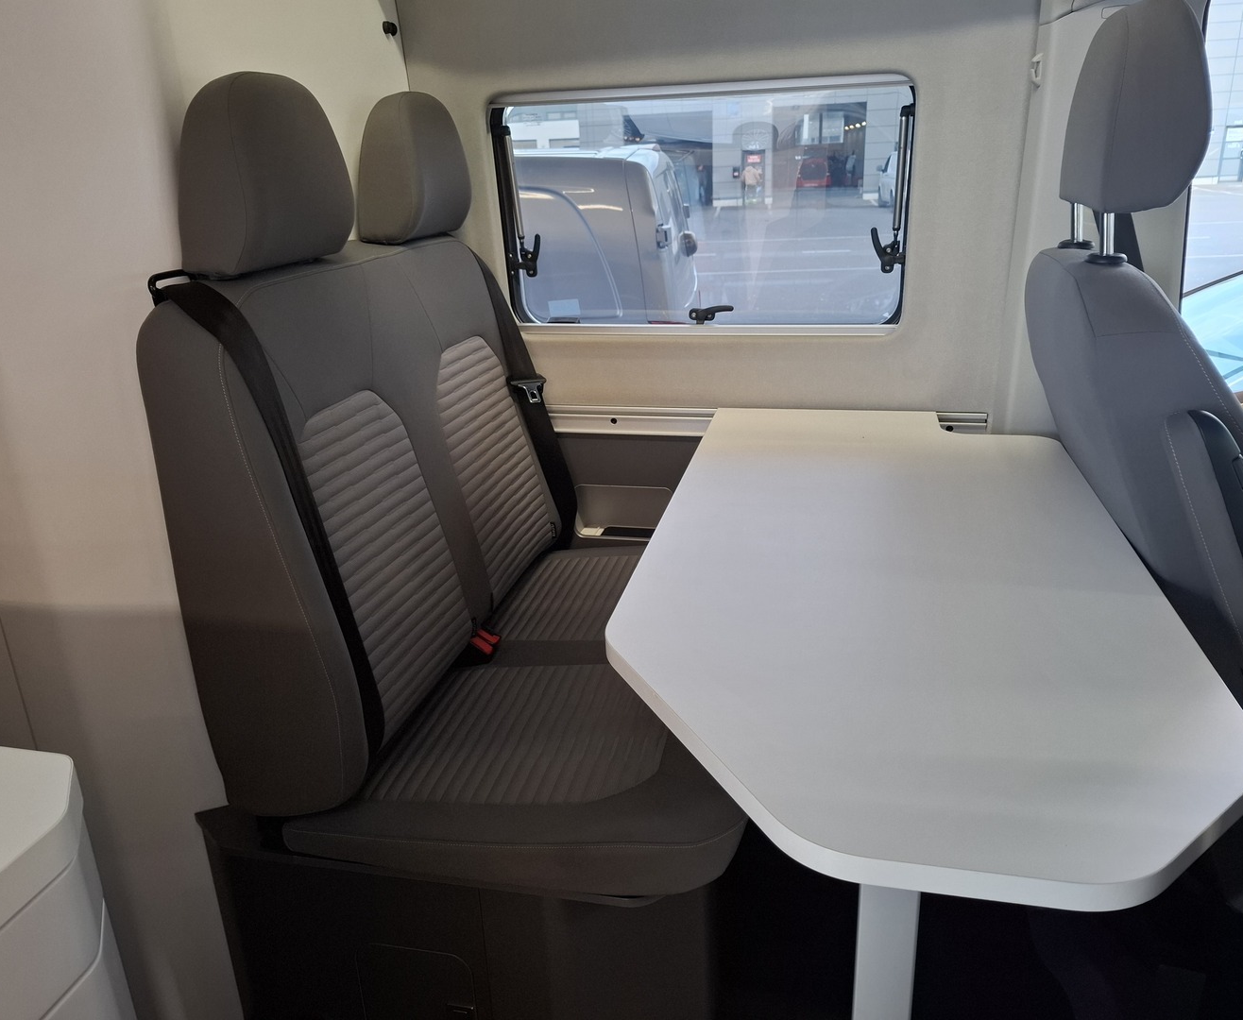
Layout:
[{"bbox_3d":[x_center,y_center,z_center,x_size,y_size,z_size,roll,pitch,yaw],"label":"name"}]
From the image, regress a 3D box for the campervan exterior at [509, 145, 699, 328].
[{"bbox_3d":[-2.091,-1.125,5.637,5.100,1.970,1.950,2,20,12],"label":"campervan exterior"}]

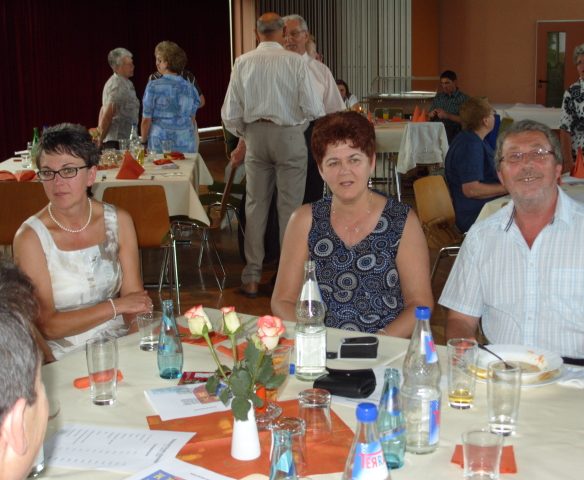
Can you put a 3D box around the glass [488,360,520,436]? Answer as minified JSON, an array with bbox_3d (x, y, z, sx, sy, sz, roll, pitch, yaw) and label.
[{"bbox_3d":[0.420,0.315,1.834,0.064,0.137,0.064,-1,10,0],"label":"glass"}]

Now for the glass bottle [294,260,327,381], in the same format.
[{"bbox_3d":[0.042,0.190,2.171,0.074,0.278,0.074,-1,10,0],"label":"glass bottle"}]

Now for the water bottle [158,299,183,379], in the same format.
[{"bbox_3d":[-0.293,0.237,2.214,0.062,0.184,0.062,-5,11,-17],"label":"water bottle"}]

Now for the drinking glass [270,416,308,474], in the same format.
[{"bbox_3d":[-0.006,0.392,1.759,0.071,0.091,0.071,-1,11,0],"label":"drinking glass"}]

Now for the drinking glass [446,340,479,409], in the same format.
[{"bbox_3d":[0.364,0.288,1.979,0.065,0.139,0.065,-1,10,0],"label":"drinking glass"}]

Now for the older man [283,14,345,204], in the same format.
[{"bbox_3d":[0.057,-0.586,6.154,0.540,1.776,0.360,7,13,38],"label":"older man"}]

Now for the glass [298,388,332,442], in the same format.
[{"bbox_3d":[0.048,0.362,1.904,0.072,0.092,0.072,-1,11,0],"label":"glass"}]

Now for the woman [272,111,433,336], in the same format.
[{"bbox_3d":[0.176,0.330,2.650,0.520,1.340,0.720,1,11,7],"label":"woman"}]

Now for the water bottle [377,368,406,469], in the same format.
[{"bbox_3d":[0.189,0.340,1.761,0.060,0.189,0.060,-1,11,0],"label":"water bottle"}]

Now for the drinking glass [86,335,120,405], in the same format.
[{"bbox_3d":[-0.430,0.298,2.106,0.072,0.149,0.072,-1,11,0],"label":"drinking glass"}]

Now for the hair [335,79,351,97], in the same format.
[{"bbox_3d":[0.603,-1.852,11.300,0.200,0.240,0.220,4,12,22],"label":"hair"}]

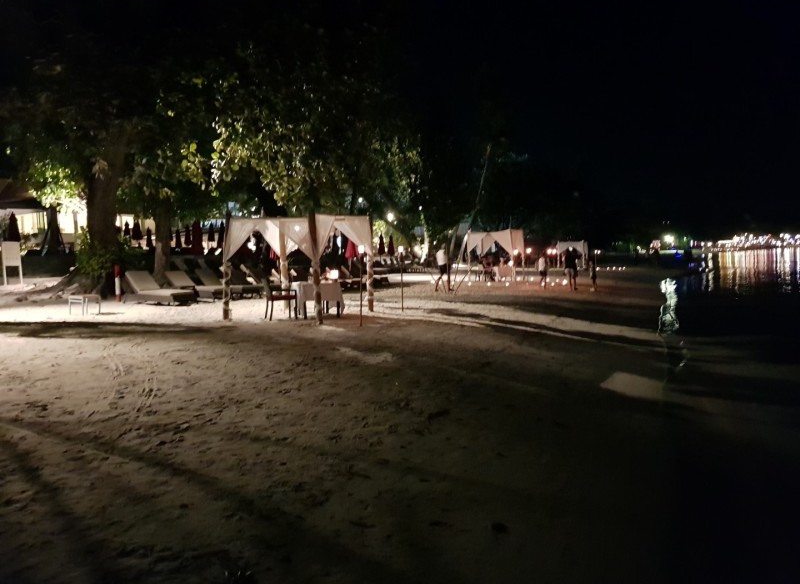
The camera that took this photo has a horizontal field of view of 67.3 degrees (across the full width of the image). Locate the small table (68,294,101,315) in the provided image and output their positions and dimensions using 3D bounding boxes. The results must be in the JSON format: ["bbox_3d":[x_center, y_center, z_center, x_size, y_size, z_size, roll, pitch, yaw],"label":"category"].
[{"bbox_3d":[-7.515,0.313,14.340,0.480,0.450,0.480,2,5,25],"label":"small table"}]

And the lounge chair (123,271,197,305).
[{"bbox_3d":[-6.847,-0.119,17.006,1.930,0.870,0.730,2,5,26],"label":"lounge chair"}]

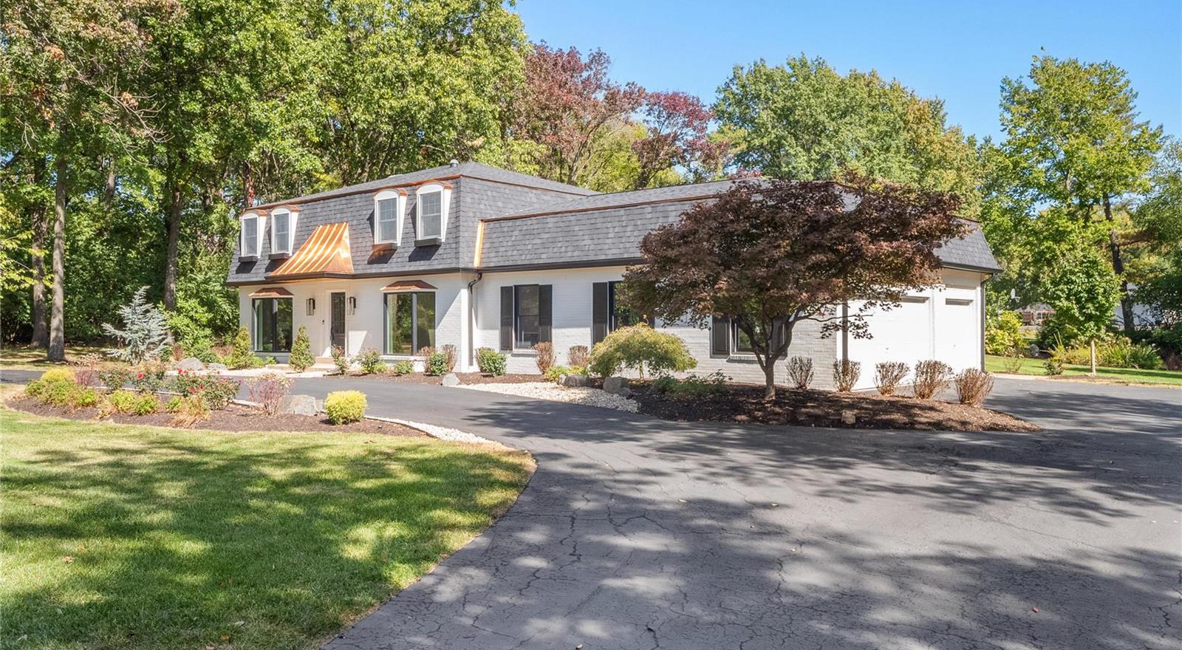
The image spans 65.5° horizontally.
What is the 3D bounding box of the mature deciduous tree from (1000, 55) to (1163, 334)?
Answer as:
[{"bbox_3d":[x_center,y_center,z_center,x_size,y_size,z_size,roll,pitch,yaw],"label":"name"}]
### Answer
[{"bbox_3d":[21.870,-5.360,41.000,7.400,13.330,7.200,0,0,0],"label":"mature deciduous tree"}]

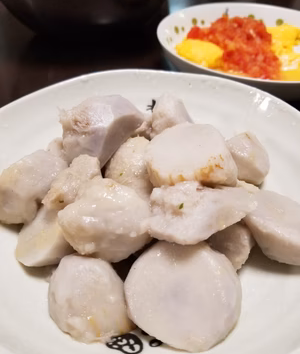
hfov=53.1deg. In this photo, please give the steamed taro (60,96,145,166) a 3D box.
[{"bbox_3d":[-0.032,-0.030,0.199,0.046,0.039,0.049,20,47,18],"label":"steamed taro"}]

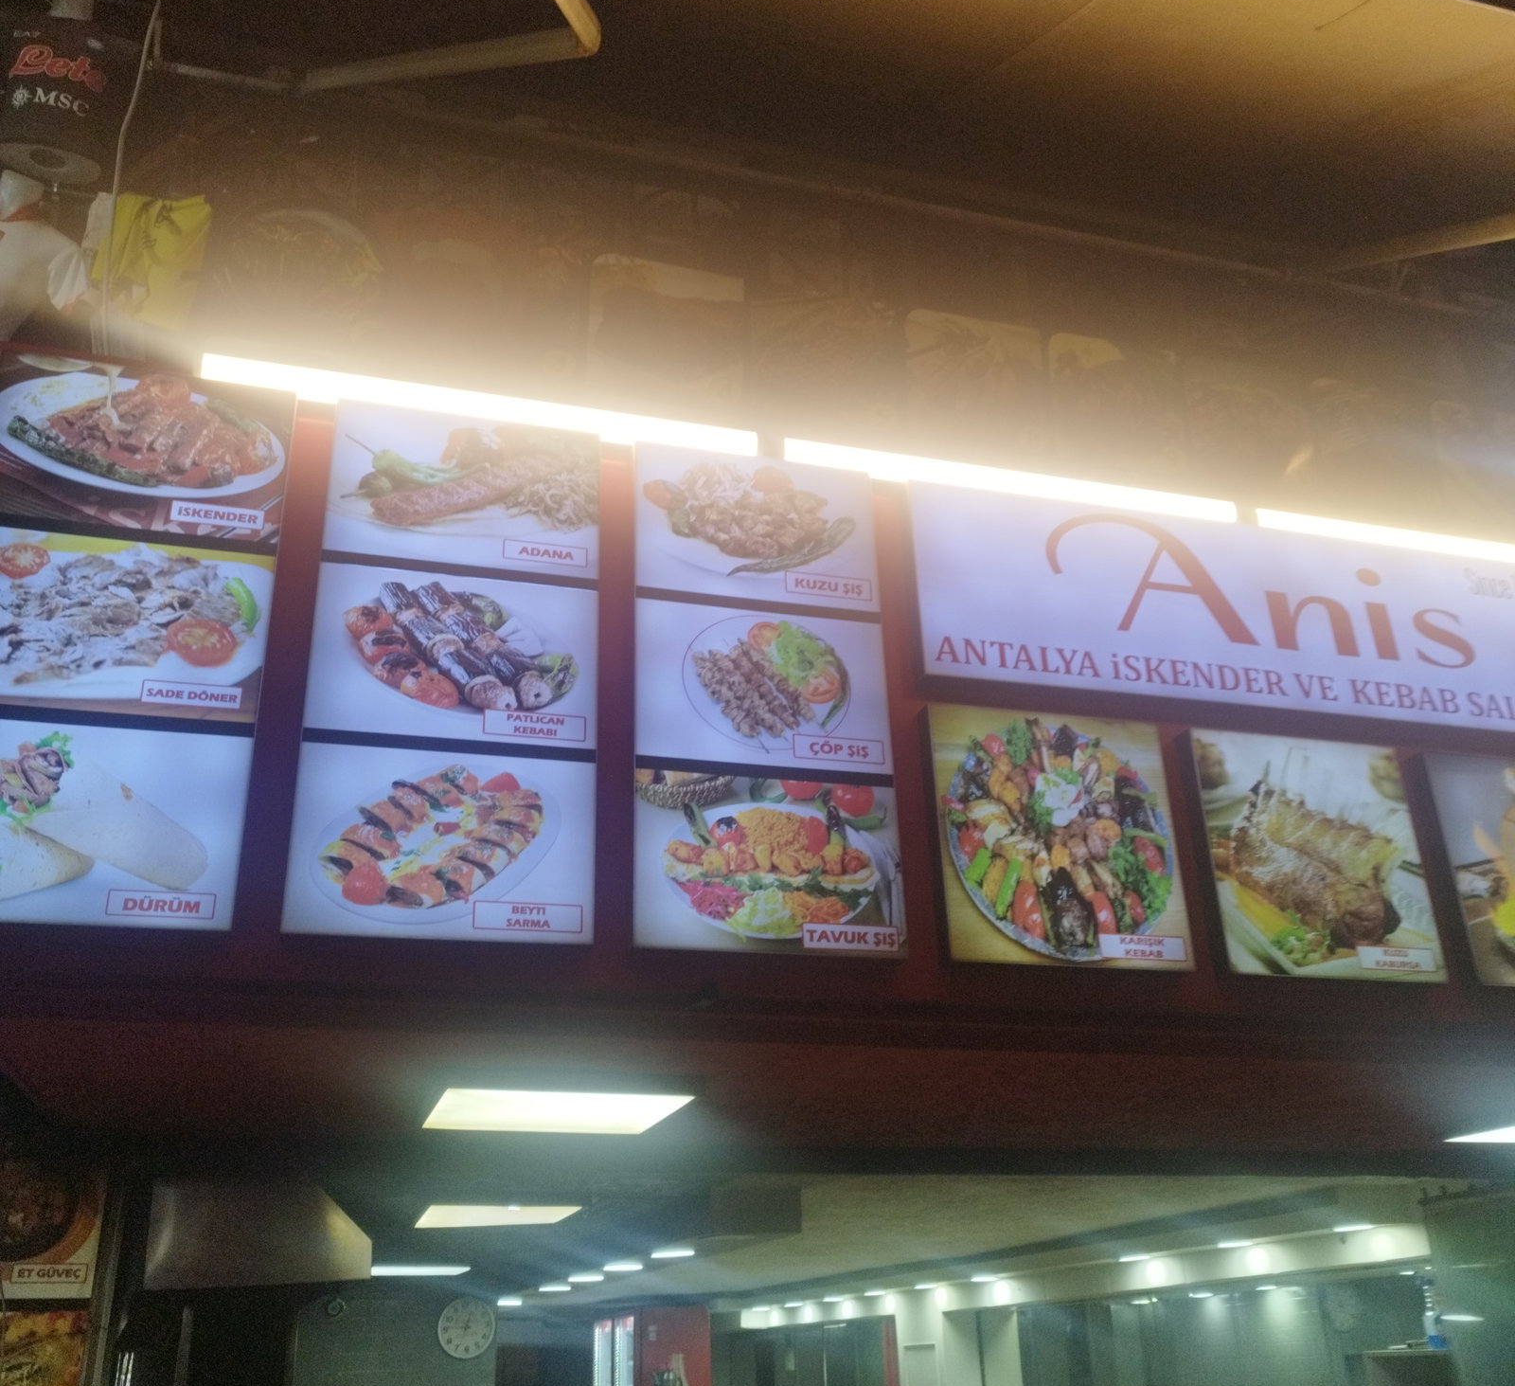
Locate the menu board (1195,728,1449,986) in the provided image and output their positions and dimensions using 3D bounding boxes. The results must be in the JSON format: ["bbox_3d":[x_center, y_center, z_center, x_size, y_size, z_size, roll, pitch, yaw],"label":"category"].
[{"bbox_3d":[1.272,0.381,3.225,0.565,0.572,0.070,5,-26,-16],"label":"menu board"}]

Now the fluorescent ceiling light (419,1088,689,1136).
[{"bbox_3d":[-0.499,1.010,3.434,0.600,0.050,0.620,5,-26,-16],"label":"fluorescent ceiling light"}]

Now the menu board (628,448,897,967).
[{"bbox_3d":[0.003,-0.002,2.985,0.554,1.140,0.070,5,-26,-16],"label":"menu board"}]

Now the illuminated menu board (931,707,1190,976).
[{"bbox_3d":[0.644,0.321,3.045,0.567,0.567,0.070,5,-26,-16],"label":"illuminated menu board"}]

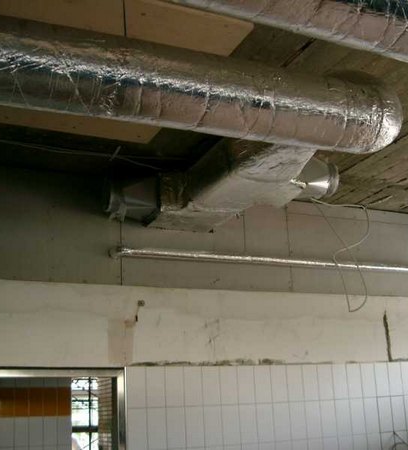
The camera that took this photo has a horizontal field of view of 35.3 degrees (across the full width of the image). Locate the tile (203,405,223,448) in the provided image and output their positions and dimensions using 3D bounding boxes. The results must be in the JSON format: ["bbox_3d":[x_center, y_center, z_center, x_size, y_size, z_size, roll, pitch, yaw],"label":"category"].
[{"bbox_3d":[0.047,1.018,3.249,0.100,0.200,0.009,5,-18,-24],"label":"tile"}]

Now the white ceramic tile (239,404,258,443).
[{"bbox_3d":[0.294,1.315,4.259,0.125,0.250,0.010,5,-17,-24],"label":"white ceramic tile"}]

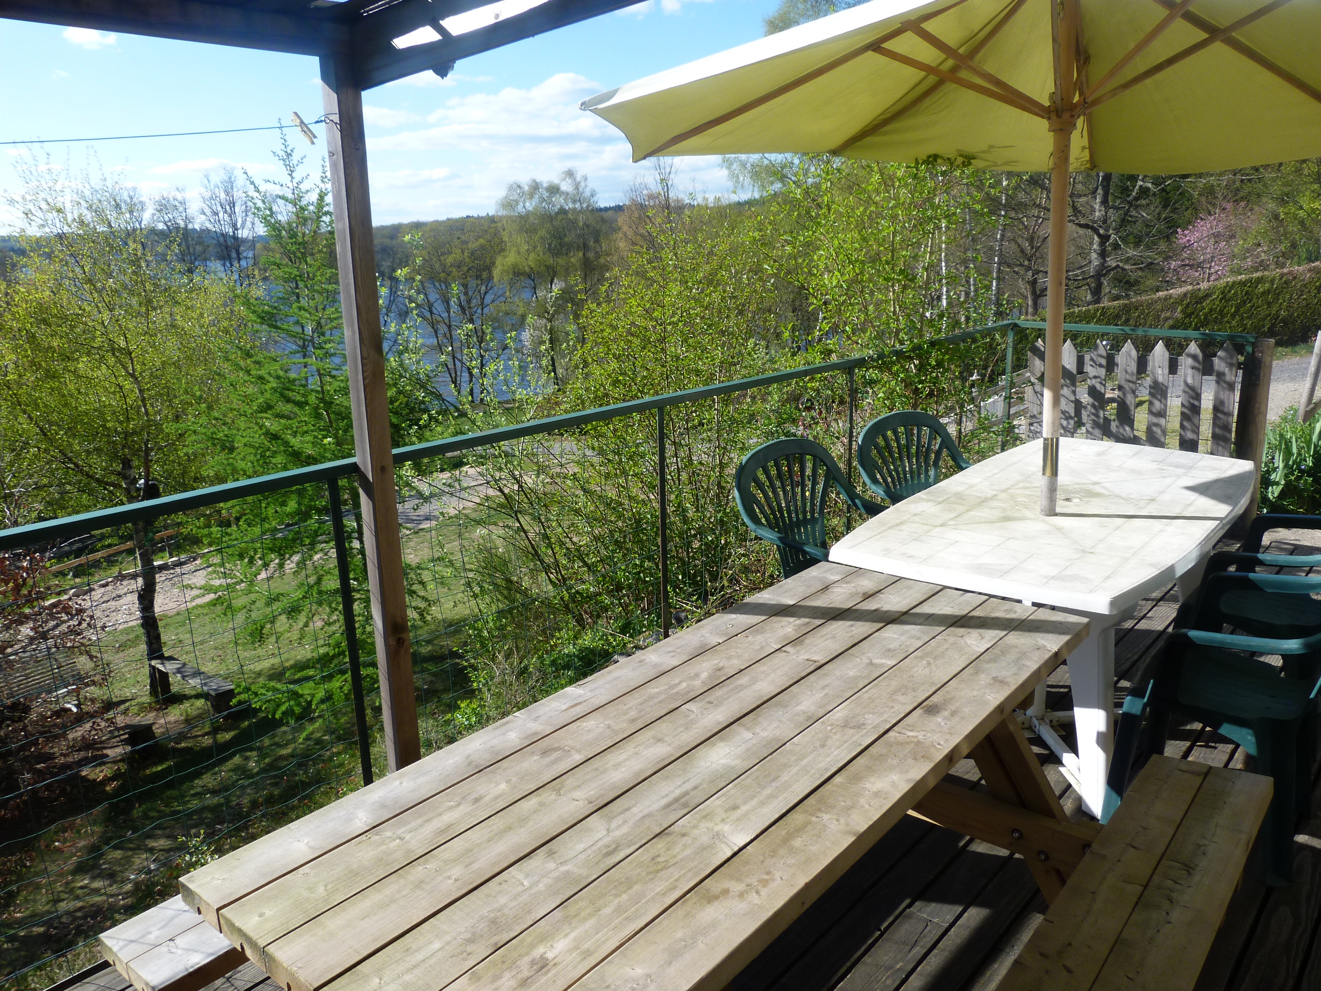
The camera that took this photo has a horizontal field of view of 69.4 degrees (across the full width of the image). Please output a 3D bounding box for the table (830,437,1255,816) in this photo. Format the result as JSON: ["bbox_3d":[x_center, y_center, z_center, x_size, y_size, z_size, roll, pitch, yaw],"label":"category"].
[{"bbox_3d":[1.493,0.347,3.497,0.973,0.720,2.081,10,18,38],"label":"table"}]

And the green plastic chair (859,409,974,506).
[{"bbox_3d":[1.169,0.145,4.019,0.585,0.870,0.570,-11,17,-33],"label":"green plastic chair"}]

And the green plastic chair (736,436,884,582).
[{"bbox_3d":[0.619,0.289,3.506,0.585,0.870,0.570,-13,18,-38],"label":"green plastic chair"}]

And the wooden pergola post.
[{"bbox_3d":[-0.768,-0.066,2.596,0.075,2.100,0.075,11,18,39],"label":"wooden pergola post"}]

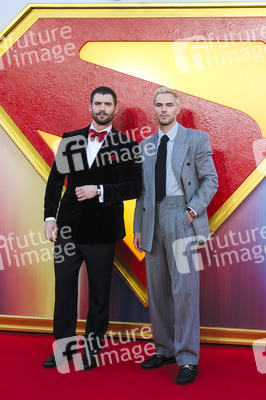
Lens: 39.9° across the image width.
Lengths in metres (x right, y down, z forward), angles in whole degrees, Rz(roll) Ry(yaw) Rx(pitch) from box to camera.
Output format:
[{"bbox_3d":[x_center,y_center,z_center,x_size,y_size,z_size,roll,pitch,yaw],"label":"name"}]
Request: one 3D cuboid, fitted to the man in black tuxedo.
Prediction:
[{"bbox_3d":[-0.268,0.184,2.480,0.650,1.860,0.420,1,5,11],"label":"man in black tuxedo"}]

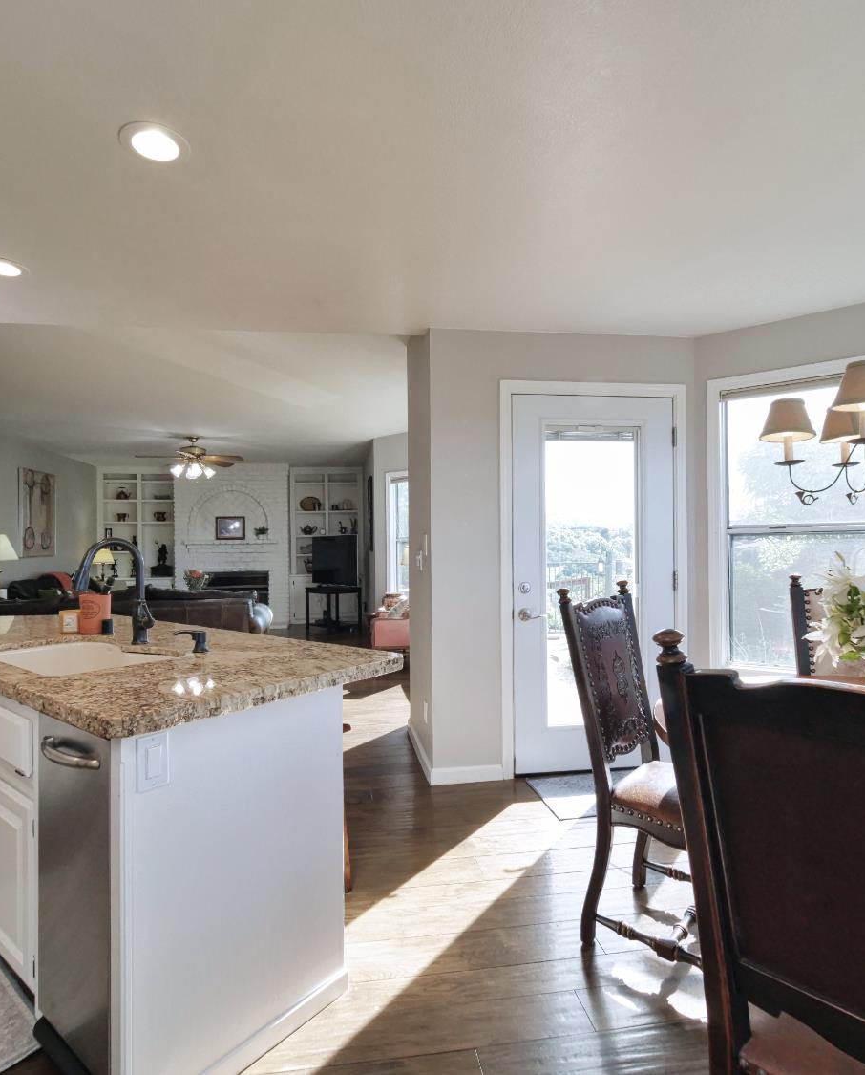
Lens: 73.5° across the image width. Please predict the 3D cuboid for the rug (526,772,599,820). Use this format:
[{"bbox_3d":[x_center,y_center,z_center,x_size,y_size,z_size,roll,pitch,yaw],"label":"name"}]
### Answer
[{"bbox_3d":[0.949,1.302,2.961,0.800,0.012,0.477,0,0,-7],"label":"rug"}]

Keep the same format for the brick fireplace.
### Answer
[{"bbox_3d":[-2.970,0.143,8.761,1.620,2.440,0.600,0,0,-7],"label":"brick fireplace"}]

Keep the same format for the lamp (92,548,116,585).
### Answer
[{"bbox_3d":[-4.515,0.381,7.950,0.320,0.500,0.320,0,0,0],"label":"lamp"}]

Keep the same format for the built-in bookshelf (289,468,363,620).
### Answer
[{"bbox_3d":[-1.690,0.136,9.288,1.100,2.430,0.380,0,0,-7],"label":"built-in bookshelf"}]

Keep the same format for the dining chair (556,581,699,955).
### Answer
[{"bbox_3d":[0.783,0.725,1.848,0.600,1.125,0.510,-1,0,42],"label":"dining chair"}]

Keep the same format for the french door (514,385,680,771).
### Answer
[{"bbox_3d":[0.886,0.252,3.160,0.915,2.045,0.070,0,0,-6],"label":"french door"}]

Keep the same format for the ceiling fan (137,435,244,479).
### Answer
[{"bbox_3d":[-2.540,-0.841,6.130,1.230,0.460,1.230,0,0,0],"label":"ceiling fan"}]

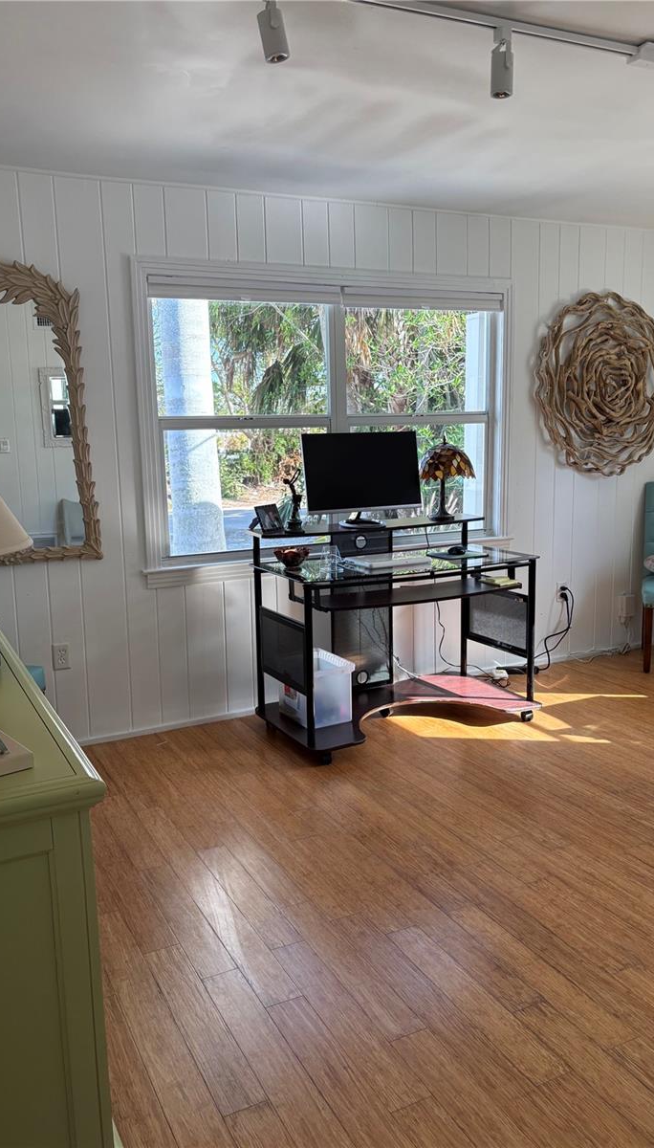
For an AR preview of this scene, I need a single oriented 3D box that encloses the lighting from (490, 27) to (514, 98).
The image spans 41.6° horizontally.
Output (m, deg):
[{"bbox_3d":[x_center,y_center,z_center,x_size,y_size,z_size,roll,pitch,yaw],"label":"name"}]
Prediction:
[{"bbox_3d":[0.451,-1.328,2.230,0.058,0.170,0.060,-1,10,0],"label":"lighting"}]

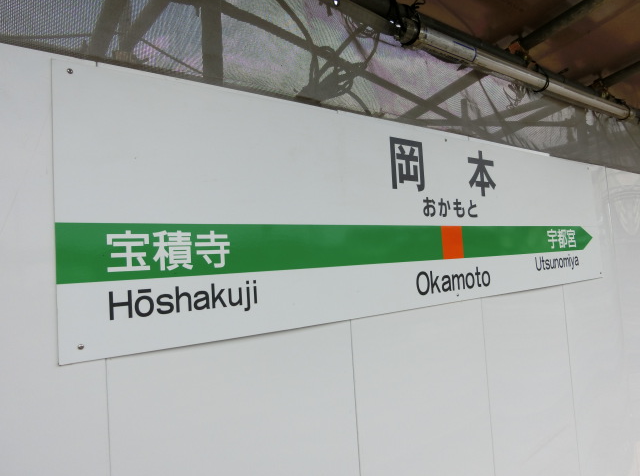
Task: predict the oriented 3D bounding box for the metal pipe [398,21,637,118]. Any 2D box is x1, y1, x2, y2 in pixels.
[{"bbox_3d":[0.864,-0.564,1.728,1.633,0.057,0.057,-1,-5,-38],"label":"metal pipe"}]

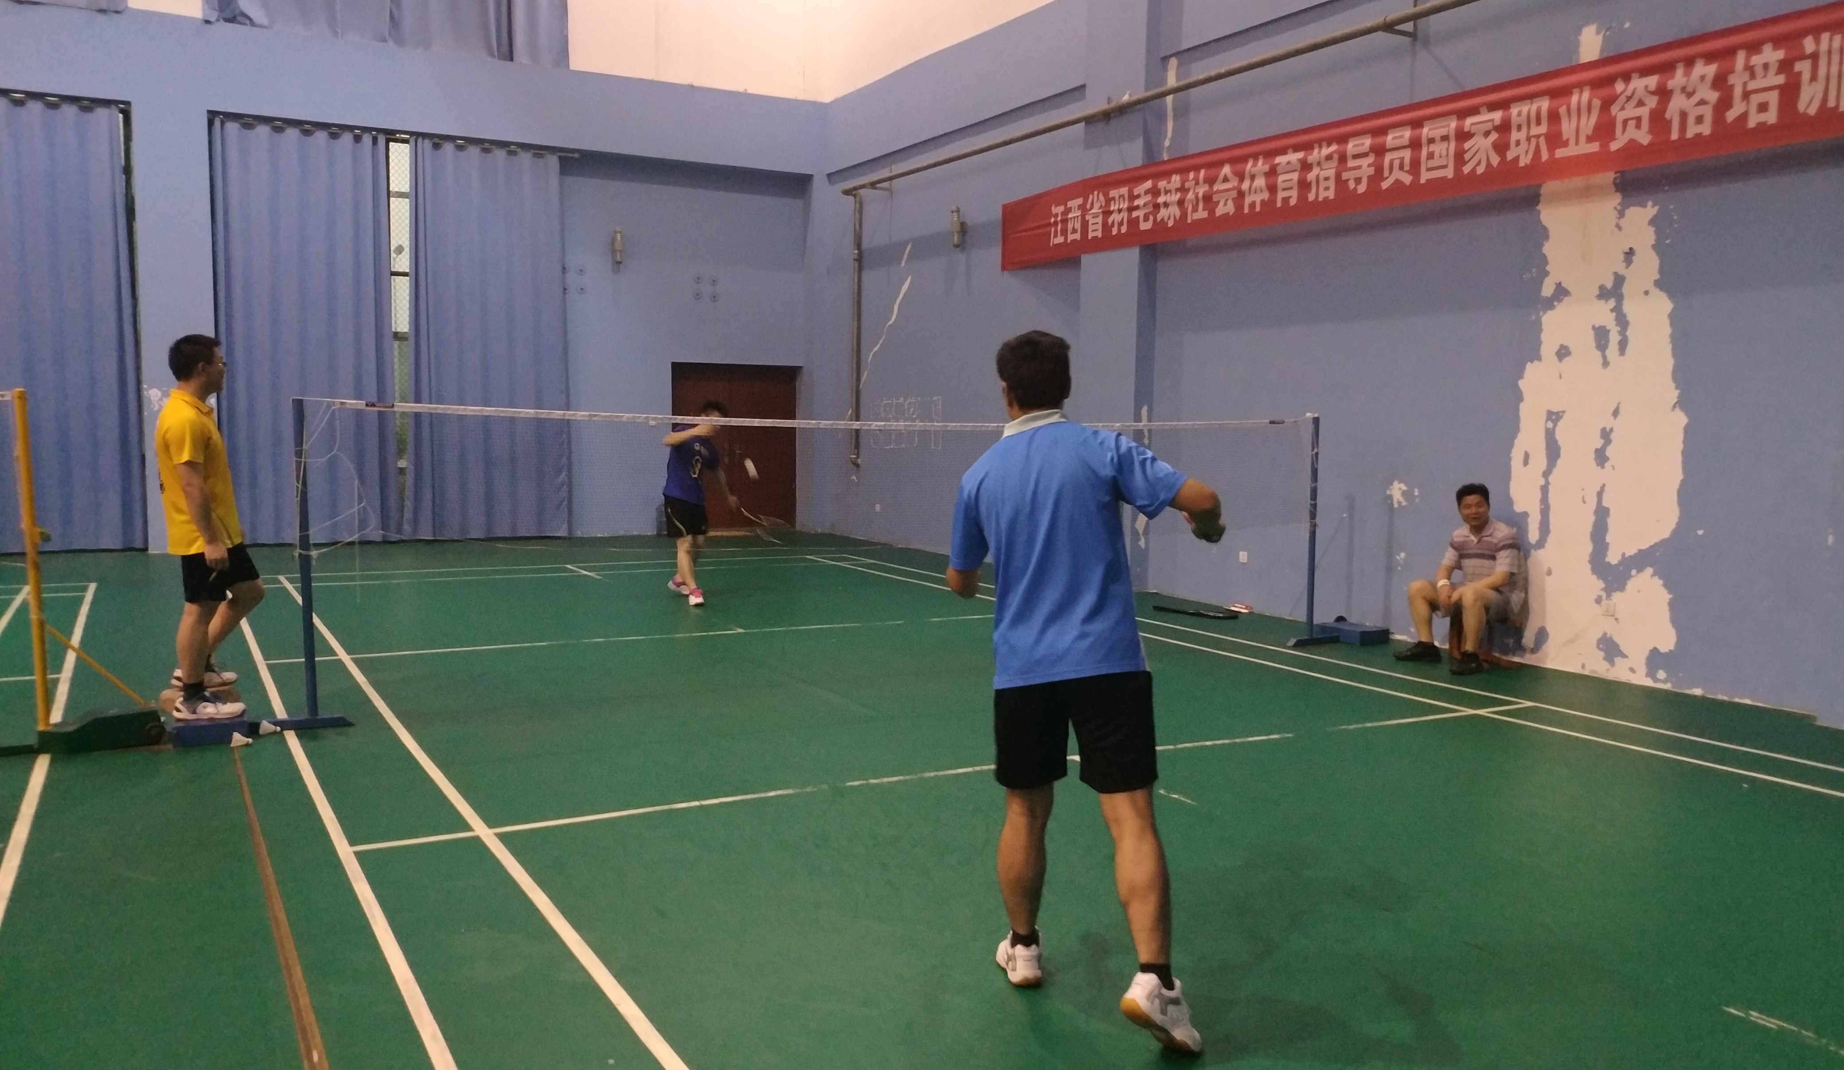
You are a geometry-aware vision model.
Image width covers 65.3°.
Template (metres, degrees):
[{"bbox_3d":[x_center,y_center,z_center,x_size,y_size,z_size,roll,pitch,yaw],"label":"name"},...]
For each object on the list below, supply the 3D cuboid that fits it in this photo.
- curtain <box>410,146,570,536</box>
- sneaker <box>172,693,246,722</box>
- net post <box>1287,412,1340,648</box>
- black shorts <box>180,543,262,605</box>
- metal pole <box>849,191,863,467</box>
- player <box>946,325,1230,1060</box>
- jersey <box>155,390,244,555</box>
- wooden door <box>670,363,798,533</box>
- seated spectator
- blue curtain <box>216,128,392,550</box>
[{"bbox_3d":[-4.915,-2.173,16.338,1.780,4.420,0.130,-2,5,-28],"label":"curtain"},{"bbox_3d":[-3.216,0.775,6.502,0.290,0.115,0.105,-1,5,-16],"label":"sneaker"},{"bbox_3d":[2.662,-0.035,9.749,0.450,1.560,0.090,-2,5,-28],"label":"net post"},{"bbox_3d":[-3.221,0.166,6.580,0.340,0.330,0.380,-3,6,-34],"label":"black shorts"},{"bbox_3d":[-0.783,-2.448,17.303,0.110,3.270,0.110,-2,5,-28],"label":"metal pole"},{"bbox_3d":[0.379,0.362,3.668,0.670,1.730,0.650,0,5,-6],"label":"player"},{"bbox_3d":[-3.276,-0.281,6.509,0.320,0.720,0.480,-3,6,-36],"label":"jersey"},{"bbox_3d":[-2.363,-1.061,18.034,1.720,2.070,0.100,-2,5,-28],"label":"wooden door"},{"bbox_3d":[3.474,0.245,9.063,0.670,1.140,0.560,-4,7,-43],"label":"seated spectator"},{"bbox_3d":[-6.595,-2.100,15.431,1.760,4.430,0.130,-2,5,-28],"label":"blue curtain"}]

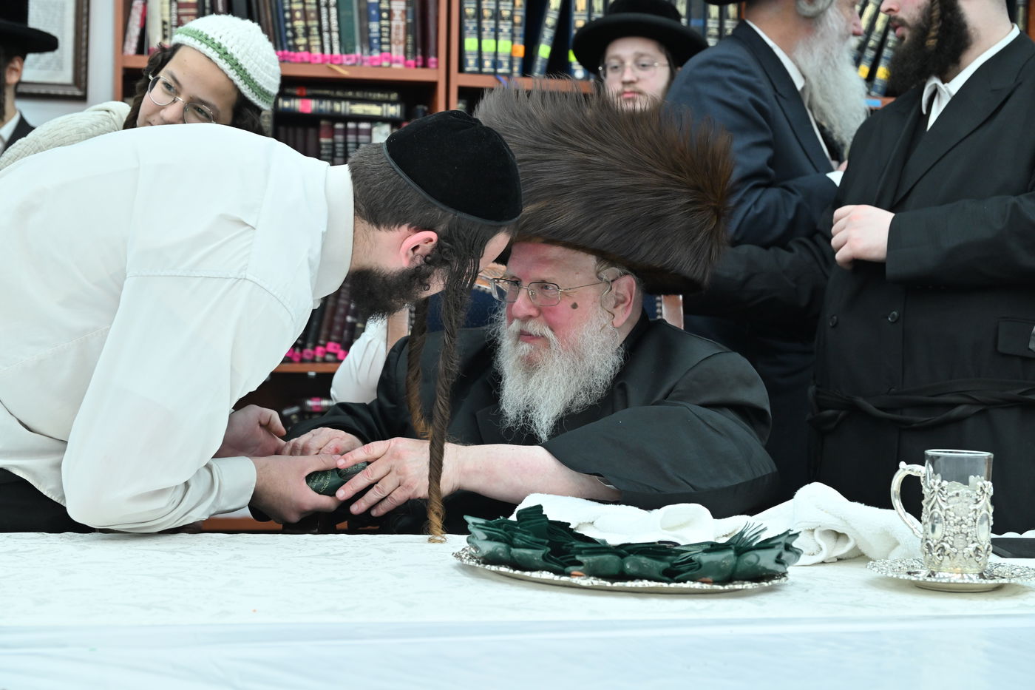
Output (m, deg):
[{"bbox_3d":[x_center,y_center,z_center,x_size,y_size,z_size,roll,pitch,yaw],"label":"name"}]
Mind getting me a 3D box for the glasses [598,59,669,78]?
[{"bbox_3d":[0.270,-0.599,3.780,0.137,0.043,0.140,2,3,23],"label":"glasses"}]

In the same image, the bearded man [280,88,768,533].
[{"bbox_3d":[0.055,0.310,2.340,0.660,1.310,0.740,2,3,21],"label":"bearded man"}]

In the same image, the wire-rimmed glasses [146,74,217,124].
[{"bbox_3d":[-0.514,-0.369,2.700,0.128,0.042,0.135,35,0,-1],"label":"wire-rimmed glasses"}]

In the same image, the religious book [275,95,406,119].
[{"bbox_3d":[-0.432,-0.552,4.080,0.300,0.038,0.210,1,3,-14],"label":"religious book"}]

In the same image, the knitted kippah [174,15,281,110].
[{"bbox_3d":[-0.441,-0.465,2.730,0.190,0.096,0.190,34,-3,-1],"label":"knitted kippah"}]

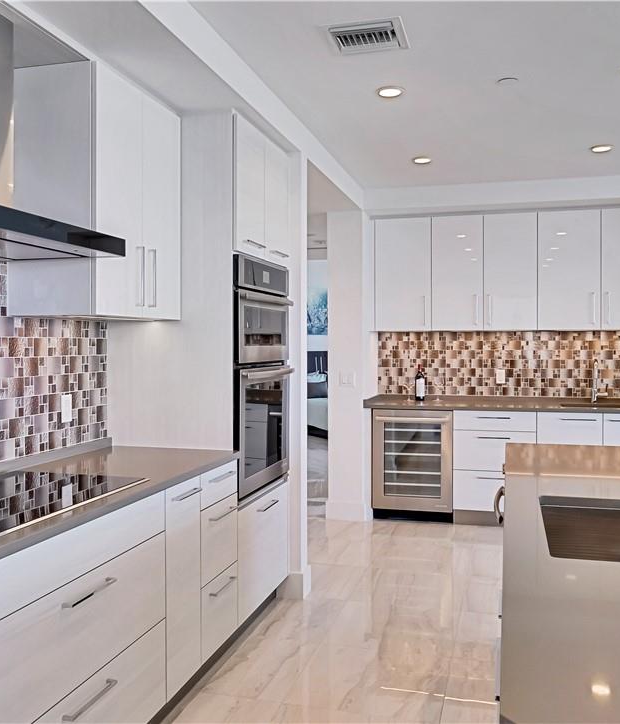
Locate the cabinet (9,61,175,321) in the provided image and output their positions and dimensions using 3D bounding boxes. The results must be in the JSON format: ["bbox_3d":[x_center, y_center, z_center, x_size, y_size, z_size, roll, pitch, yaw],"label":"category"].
[{"bbox_3d":[-0.833,-0.615,2.891,0.370,0.884,0.667,0,1,15],"label":"cabinet"}]

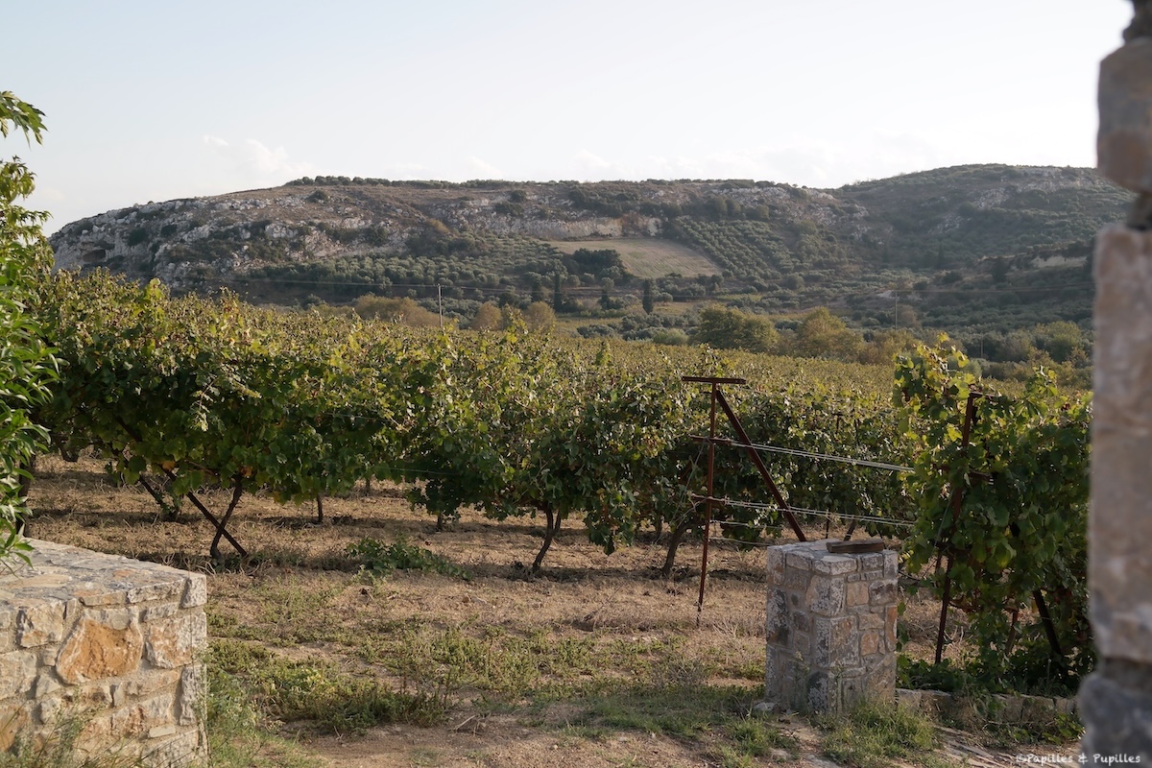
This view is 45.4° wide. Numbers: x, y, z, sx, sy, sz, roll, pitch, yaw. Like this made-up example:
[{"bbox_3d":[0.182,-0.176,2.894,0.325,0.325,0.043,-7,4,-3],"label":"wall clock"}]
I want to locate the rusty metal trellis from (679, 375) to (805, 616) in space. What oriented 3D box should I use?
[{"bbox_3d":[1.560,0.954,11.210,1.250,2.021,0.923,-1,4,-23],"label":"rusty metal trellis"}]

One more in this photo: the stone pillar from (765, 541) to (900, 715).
[{"bbox_3d":[1.560,1.476,8.389,0.553,0.930,0.548,-2,4,-34],"label":"stone pillar"}]

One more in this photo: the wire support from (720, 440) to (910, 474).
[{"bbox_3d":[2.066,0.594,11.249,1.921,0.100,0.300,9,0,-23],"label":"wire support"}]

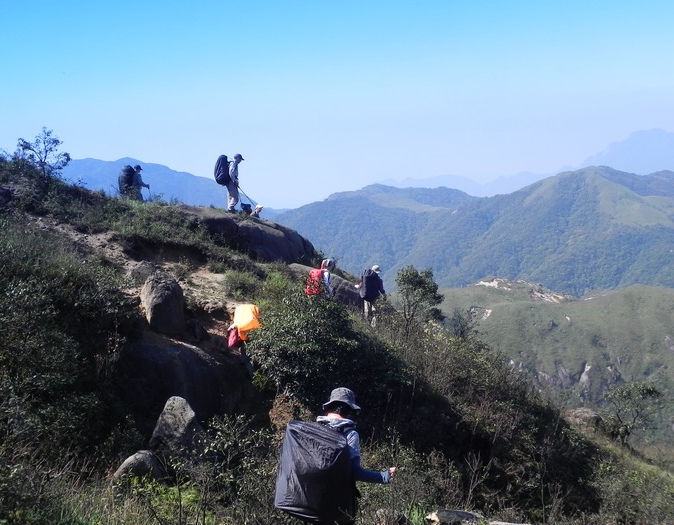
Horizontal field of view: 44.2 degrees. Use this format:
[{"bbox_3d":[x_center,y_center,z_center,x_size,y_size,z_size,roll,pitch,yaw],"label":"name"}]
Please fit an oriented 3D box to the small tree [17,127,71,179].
[{"bbox_3d":[-8.128,-3.024,23.039,1.450,1.500,1.400,0,3,0],"label":"small tree"}]

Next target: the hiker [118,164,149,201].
[{"bbox_3d":[-6.269,-2.175,25.543,0.850,1.650,0.600,-1,3,-12],"label":"hiker"}]

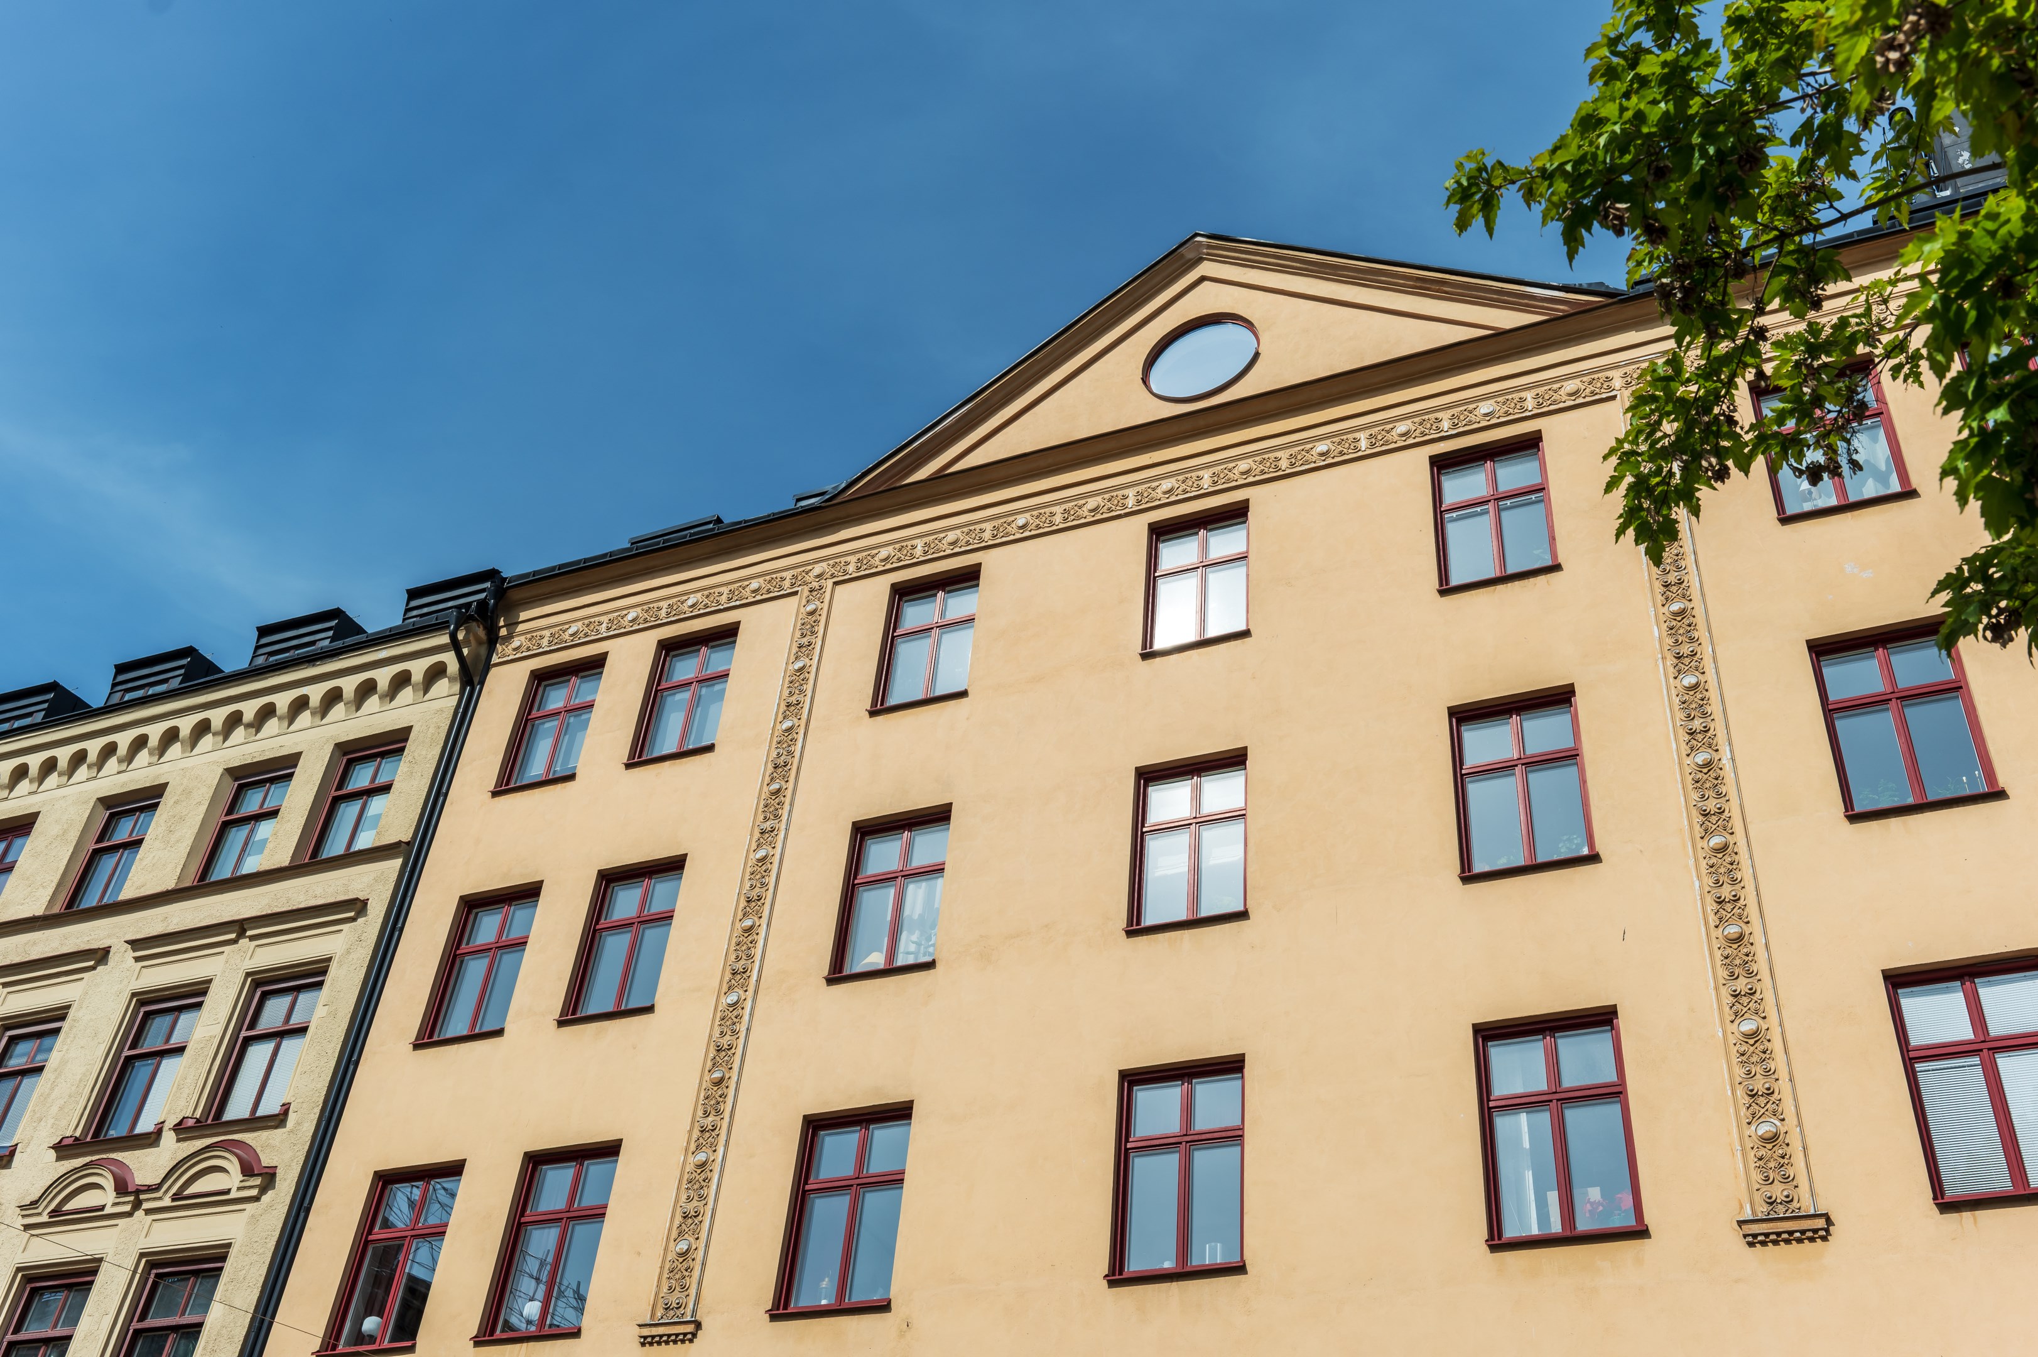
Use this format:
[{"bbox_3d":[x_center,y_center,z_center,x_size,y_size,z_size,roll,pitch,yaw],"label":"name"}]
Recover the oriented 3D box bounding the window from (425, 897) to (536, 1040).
[{"bbox_3d":[-5.885,3.195,21.296,1.160,1.882,0.140,-12,-43,21],"label":"window"}]

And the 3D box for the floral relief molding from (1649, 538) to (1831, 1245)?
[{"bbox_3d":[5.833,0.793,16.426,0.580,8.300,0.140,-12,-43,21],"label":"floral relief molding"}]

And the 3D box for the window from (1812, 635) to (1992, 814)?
[{"bbox_3d":[7.414,0.348,16.157,1.160,1.882,0.140,-12,-43,21],"label":"window"}]

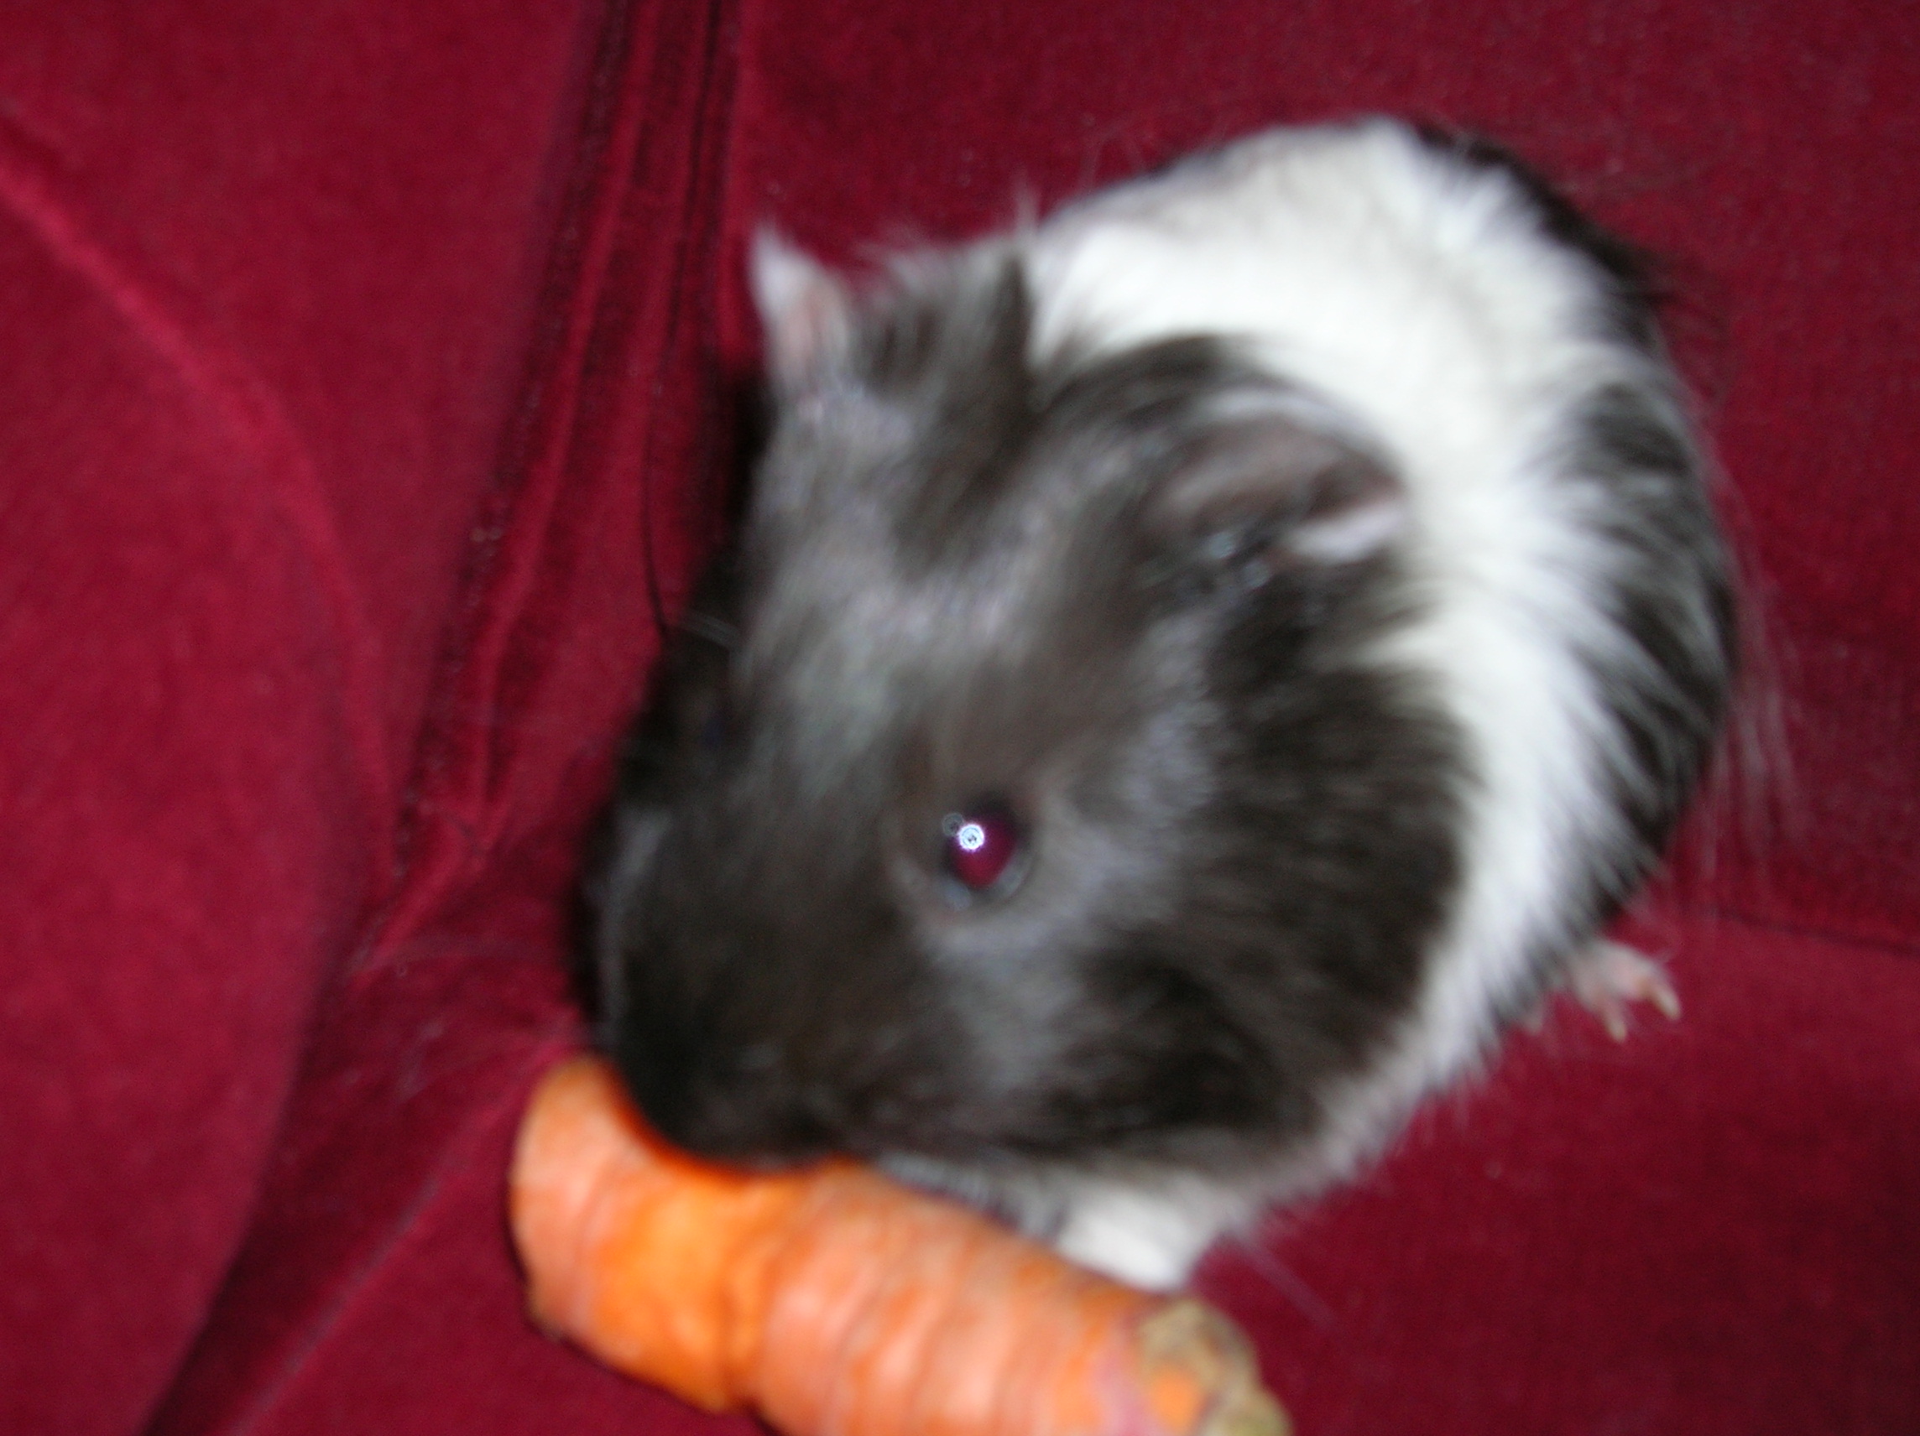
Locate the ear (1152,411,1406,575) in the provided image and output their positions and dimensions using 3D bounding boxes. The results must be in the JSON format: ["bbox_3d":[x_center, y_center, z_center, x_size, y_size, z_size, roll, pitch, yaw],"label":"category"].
[{"bbox_3d":[0.036,-0.026,0.292,0.027,0.018,0.010,13,31,-13],"label":"ear"}]

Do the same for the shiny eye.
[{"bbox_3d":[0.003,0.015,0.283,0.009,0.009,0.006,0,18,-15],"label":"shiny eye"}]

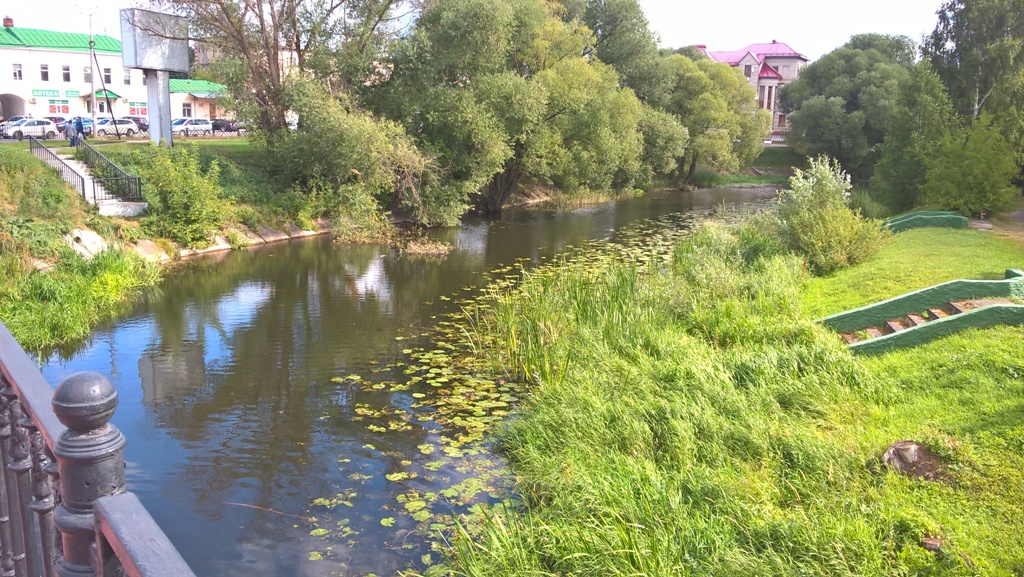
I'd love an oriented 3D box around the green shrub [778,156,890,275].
[{"bbox_3d":[11.115,-2.508,28.000,3.500,3.850,3.300,2,12,0],"label":"green shrub"}]

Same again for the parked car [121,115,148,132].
[{"bbox_3d":[-42.601,-18.551,92.329,4.500,1.680,1.830,10,14,35],"label":"parked car"}]

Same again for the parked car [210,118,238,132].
[{"bbox_3d":[-34.560,-19.169,96.850,4.300,1.480,1.780,8,13,27],"label":"parked car"}]

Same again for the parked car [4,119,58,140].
[{"bbox_3d":[-39.608,-13.143,66.838,1.800,1.600,4.350,10,14,34],"label":"parked car"}]

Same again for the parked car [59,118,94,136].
[{"bbox_3d":[-41.473,-15.465,77.840,4.200,1.580,1.780,-5,13,-27],"label":"parked car"}]

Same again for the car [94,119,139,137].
[{"bbox_3d":[-36.747,-14.749,74.833,1.850,1.650,4.600,10,14,35],"label":"car"}]

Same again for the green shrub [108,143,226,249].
[{"bbox_3d":[-14.753,-3.994,35.000,4.300,4.050,3.600,2,12,0],"label":"green shrub"}]

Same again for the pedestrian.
[{"bbox_3d":[-27.708,-9.726,51.200,0.520,1.680,0.380,-5,14,-30],"label":"pedestrian"}]

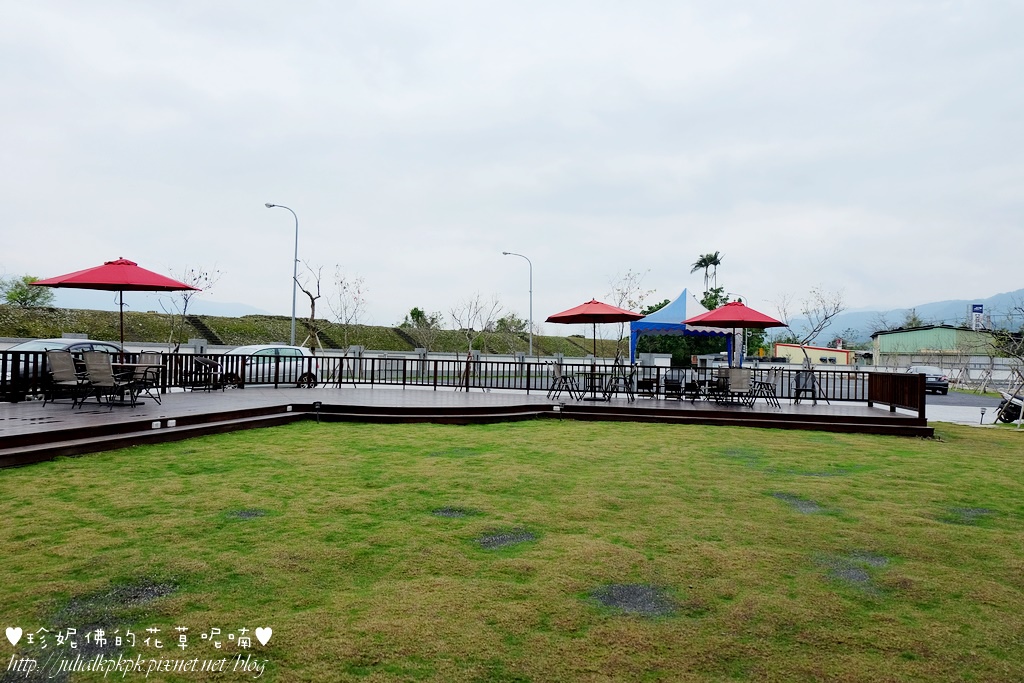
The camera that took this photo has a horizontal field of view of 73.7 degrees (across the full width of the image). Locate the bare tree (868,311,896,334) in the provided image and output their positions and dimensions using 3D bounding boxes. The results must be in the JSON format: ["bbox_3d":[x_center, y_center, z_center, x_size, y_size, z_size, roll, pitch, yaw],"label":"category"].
[{"bbox_3d":[59.695,0.513,110.150,5.200,11.000,5.000,1,-2,0],"label":"bare tree"}]

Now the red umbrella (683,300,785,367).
[{"bbox_3d":[5.880,0.290,18.000,2.670,2.670,2.670,1,-2,0],"label":"red umbrella"}]

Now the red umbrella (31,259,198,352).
[{"bbox_3d":[-7.064,-0.190,12.350,2.670,2.670,2.670,1,-2,0],"label":"red umbrella"}]

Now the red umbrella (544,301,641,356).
[{"bbox_3d":[2.213,0.200,18.200,2.670,2.670,2.670,1,-2,0],"label":"red umbrella"}]

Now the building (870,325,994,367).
[{"bbox_3d":[59.496,1.640,98.213,14.500,7.400,16.000,0,-2,26],"label":"building"}]

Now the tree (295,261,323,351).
[{"bbox_3d":[-9.986,-1.080,33.500,1.500,5.800,1.400,1,-2,0],"label":"tree"}]

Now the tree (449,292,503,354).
[{"bbox_3d":[-1.283,0.035,24.000,1.900,3.650,1.800,1,-2,0],"label":"tree"}]

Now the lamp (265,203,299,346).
[{"bbox_3d":[-13.057,-2.676,38.593,2.900,9.780,0.350,-1,-3,40],"label":"lamp"}]

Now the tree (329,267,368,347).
[{"bbox_3d":[-5.903,-0.484,24.500,1.500,4.500,1.500,1,-2,0],"label":"tree"}]

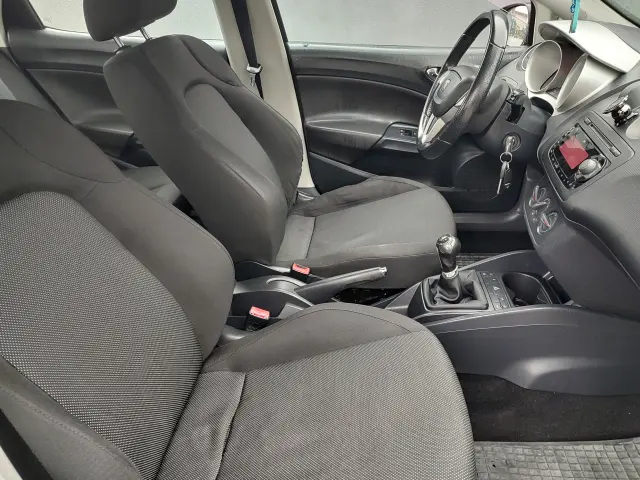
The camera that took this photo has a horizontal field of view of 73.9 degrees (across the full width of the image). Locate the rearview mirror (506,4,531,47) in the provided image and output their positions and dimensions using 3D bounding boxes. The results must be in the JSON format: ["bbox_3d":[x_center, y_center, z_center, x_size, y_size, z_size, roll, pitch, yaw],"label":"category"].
[{"bbox_3d":[0.692,-0.738,1.465,0.090,0.145,0.200,-3,22,-7],"label":"rearview mirror"}]

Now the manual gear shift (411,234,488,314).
[{"bbox_3d":[0.262,0.052,0.868,0.148,0.140,0.135,-6,22,5],"label":"manual gear shift"}]

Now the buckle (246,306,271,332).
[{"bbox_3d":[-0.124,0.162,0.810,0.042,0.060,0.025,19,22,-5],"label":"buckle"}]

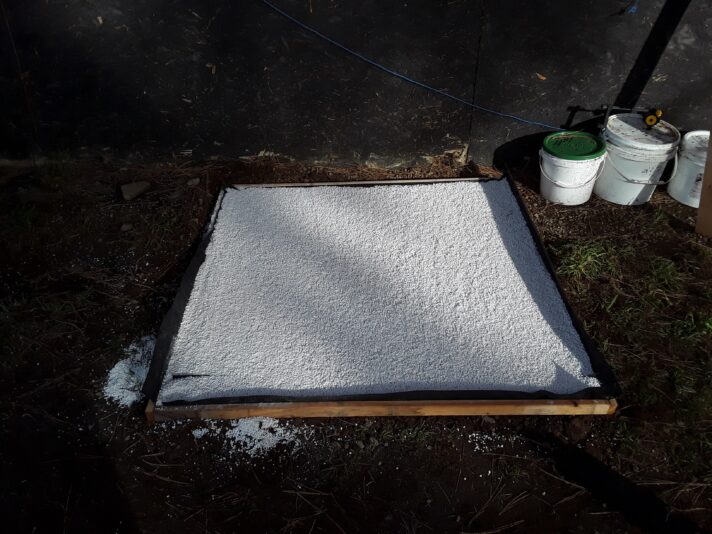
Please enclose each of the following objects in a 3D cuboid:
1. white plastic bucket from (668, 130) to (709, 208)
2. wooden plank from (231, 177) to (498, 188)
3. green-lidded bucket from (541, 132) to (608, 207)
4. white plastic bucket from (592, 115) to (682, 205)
[{"bbox_3d":[1.533,-0.421,2.521,0.268,0.255,0.265,0,38,0],"label":"white plastic bucket"},{"bbox_3d":[0.048,-0.367,2.663,1.270,0.050,0.025,-1,38,-1],"label":"wooden plank"},{"bbox_3d":[0.952,-0.434,2.561,0.270,0.232,0.265,0,38,0],"label":"green-lidded bucket"},{"bbox_3d":[1.219,-0.467,2.536,0.302,0.308,0.298,0,38,0],"label":"white plastic bucket"}]

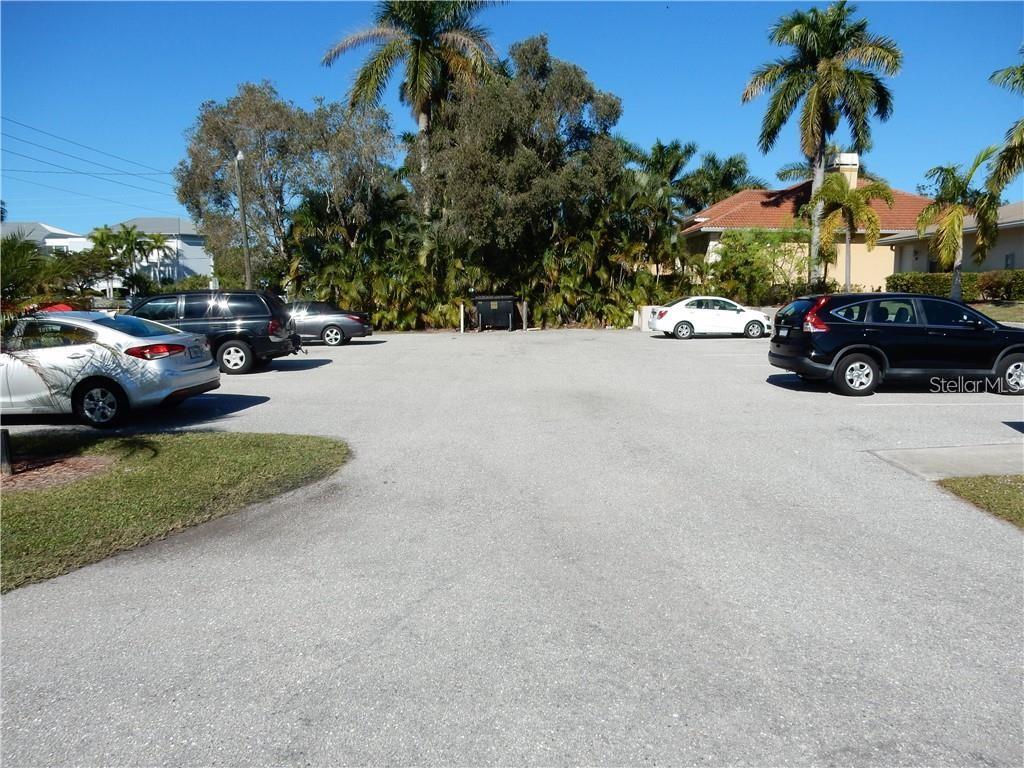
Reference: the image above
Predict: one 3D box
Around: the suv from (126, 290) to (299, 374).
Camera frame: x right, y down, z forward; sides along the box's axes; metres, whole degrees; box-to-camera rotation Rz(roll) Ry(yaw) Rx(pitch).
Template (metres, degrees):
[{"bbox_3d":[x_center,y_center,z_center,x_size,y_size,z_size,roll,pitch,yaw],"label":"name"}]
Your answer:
[{"bbox_3d":[-7.425,-1.186,16.512,4.900,1.810,1.890,-1,7,-8],"label":"suv"}]

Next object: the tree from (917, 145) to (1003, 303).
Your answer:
[{"bbox_3d":[17.484,-6.228,28.964,3.300,5.960,3.100,0,7,0],"label":"tree"}]

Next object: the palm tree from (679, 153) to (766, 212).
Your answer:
[{"bbox_3d":[11.927,-8.871,42.221,5.000,8.429,5.000,0,7,0],"label":"palm tree"}]

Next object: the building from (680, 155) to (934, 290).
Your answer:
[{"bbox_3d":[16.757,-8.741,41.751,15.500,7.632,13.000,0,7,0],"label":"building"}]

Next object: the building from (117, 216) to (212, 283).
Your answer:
[{"bbox_3d":[-37.459,-13.260,78.940,12.000,10.200,10.500,1,7,12],"label":"building"}]

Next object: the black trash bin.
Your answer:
[{"bbox_3d":[-0.711,-3.072,31.866,1.980,1.480,1.300,0,7,0],"label":"black trash bin"}]

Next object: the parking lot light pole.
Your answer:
[{"bbox_3d":[-11.016,-5.870,30.505,0.360,7.214,0.360,0,7,0],"label":"parking lot light pole"}]

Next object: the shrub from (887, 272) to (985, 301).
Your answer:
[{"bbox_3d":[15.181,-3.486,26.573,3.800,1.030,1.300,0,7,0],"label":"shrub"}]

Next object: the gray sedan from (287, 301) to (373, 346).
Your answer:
[{"bbox_3d":[-7.241,-2.054,25.068,4.890,1.435,1.815,-1,7,-4],"label":"gray sedan"}]

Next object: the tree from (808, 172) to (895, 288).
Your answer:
[{"bbox_3d":[13.263,-5.726,29.011,3.350,5.003,3.350,0,7,0],"label":"tree"}]

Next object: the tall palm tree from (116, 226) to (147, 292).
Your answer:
[{"bbox_3d":[-33.511,-10.424,65.207,3.000,7.144,3.000,0,7,0],"label":"tall palm tree"}]

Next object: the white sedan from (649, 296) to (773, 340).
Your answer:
[{"bbox_3d":[7.383,-2.471,27.424,4.400,1.517,1.735,0,7,0],"label":"white sedan"}]

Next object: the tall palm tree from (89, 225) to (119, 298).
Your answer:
[{"bbox_3d":[-35.848,-10.469,65.181,2.800,7.045,2.800,0,7,0],"label":"tall palm tree"}]

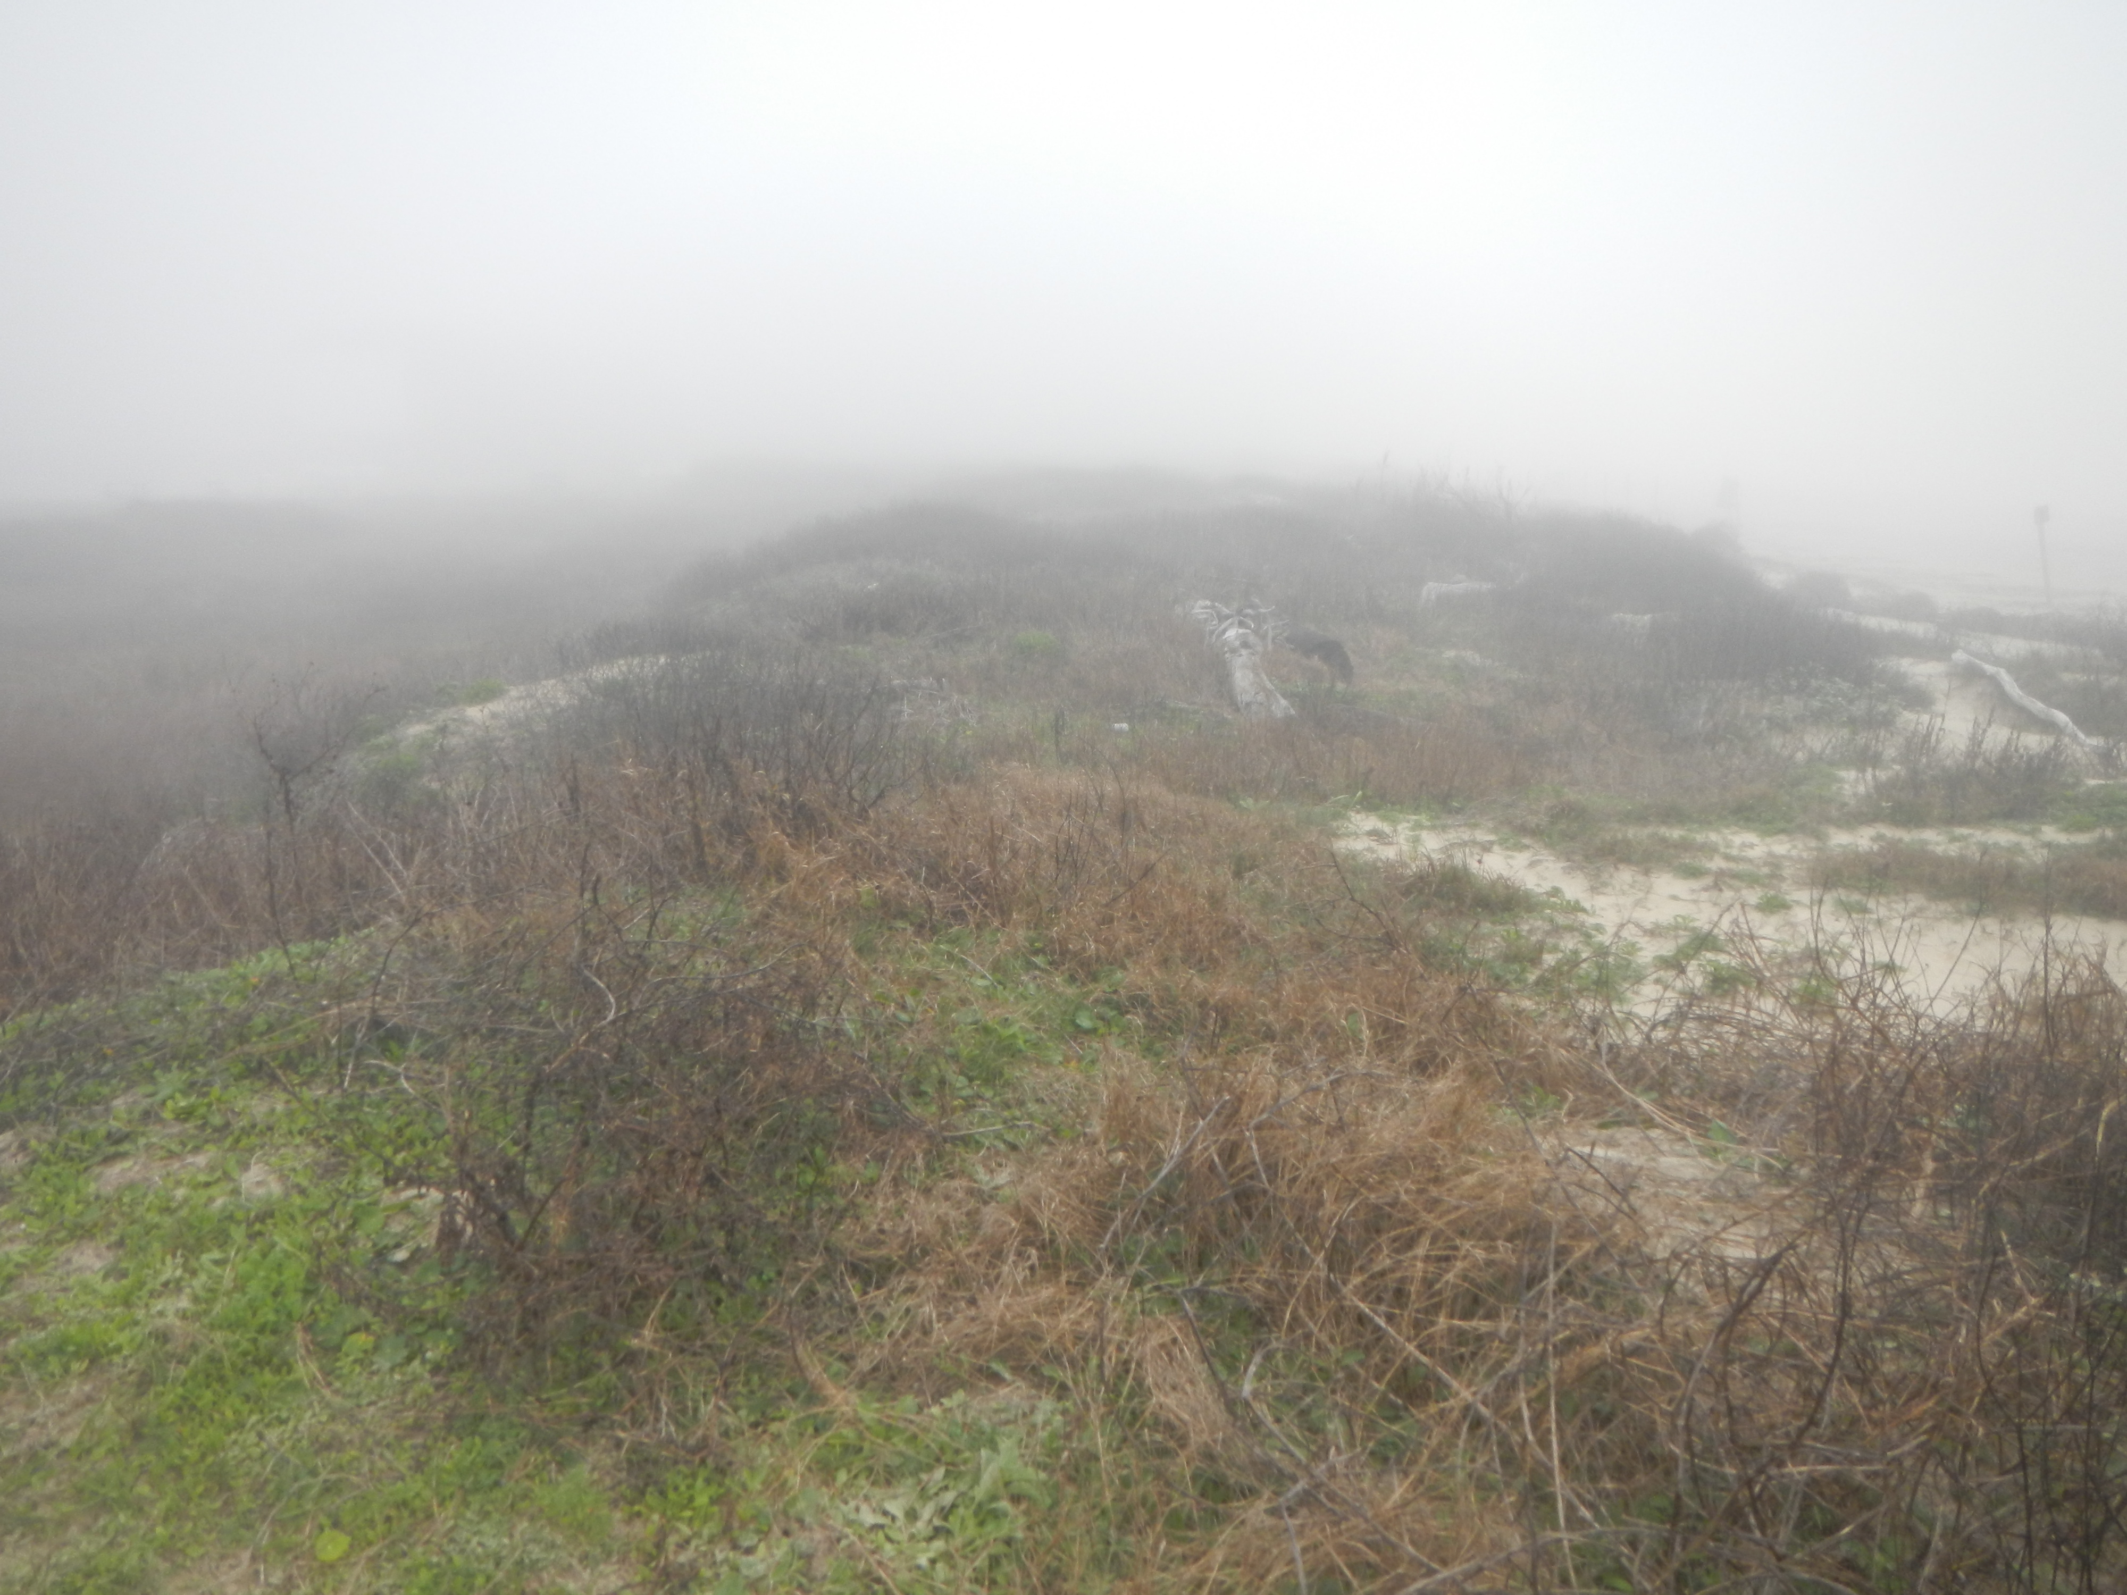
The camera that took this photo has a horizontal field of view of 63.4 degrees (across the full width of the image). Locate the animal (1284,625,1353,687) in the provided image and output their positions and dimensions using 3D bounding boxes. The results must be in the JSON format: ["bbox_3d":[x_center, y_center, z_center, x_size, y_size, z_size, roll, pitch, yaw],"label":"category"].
[{"bbox_3d":[2.544,-1.420,17.500,0.920,0.620,0.280,8,13,36],"label":"animal"}]

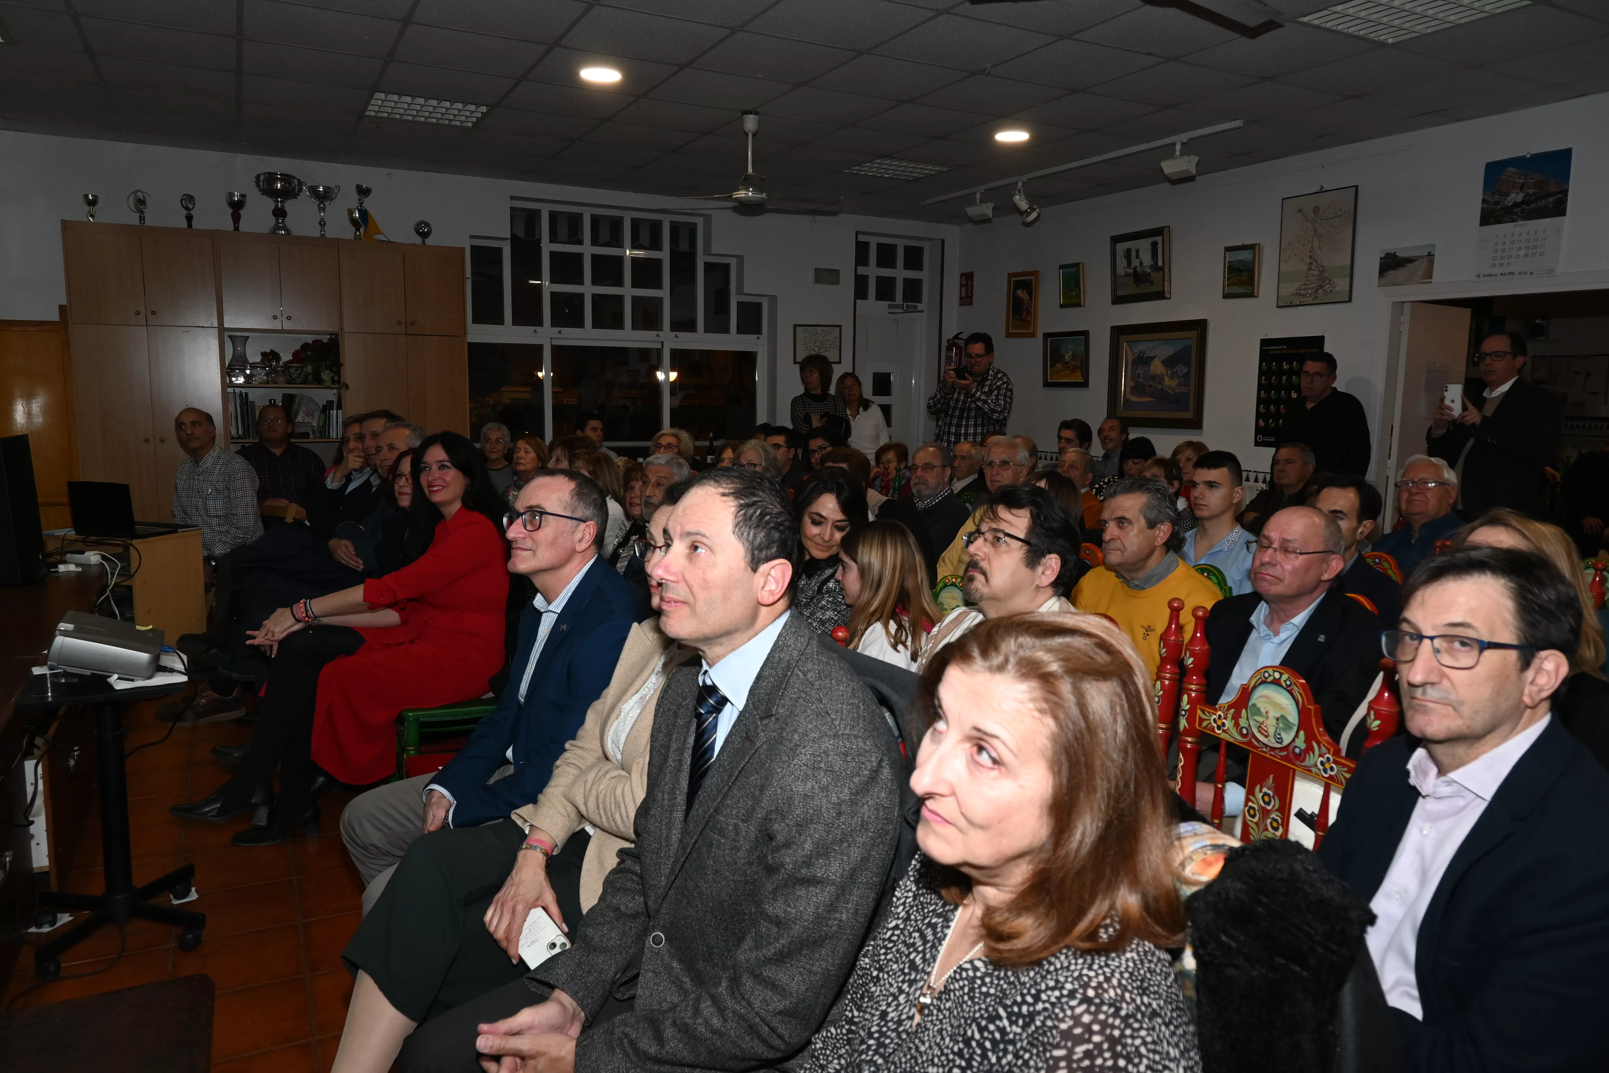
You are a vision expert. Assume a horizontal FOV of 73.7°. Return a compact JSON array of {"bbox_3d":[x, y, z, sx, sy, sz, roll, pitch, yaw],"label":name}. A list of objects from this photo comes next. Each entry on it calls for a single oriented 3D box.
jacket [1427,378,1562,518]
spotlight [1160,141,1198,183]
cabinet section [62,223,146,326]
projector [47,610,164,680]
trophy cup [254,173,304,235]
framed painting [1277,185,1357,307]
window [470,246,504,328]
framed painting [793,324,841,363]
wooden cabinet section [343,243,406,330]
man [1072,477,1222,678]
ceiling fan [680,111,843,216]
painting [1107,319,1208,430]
[{"bbox_3d":[3.302,-0.382,5.131,0.430,0.750,0.550,-2,9,-21],"label":"jacket"},{"bbox_3d":[2.129,-2.130,6.096,0.140,0.215,0.170,-3,9,-27],"label":"spotlight"},{"bbox_3d":[-4.172,-1.559,6.448,0.380,0.578,0.420,-3,9,-28],"label":"cabinet section"},{"bbox_3d":[-1.772,0.281,2.732,0.220,0.083,0.275,14,1,-28],"label":"projector"},{"bbox_3d":[-3.355,-2.108,6.863,0.280,0.420,0.230,-3,9,-28],"label":"trophy cup"},{"bbox_3d":[3.048,-1.711,6.389,0.035,0.660,0.485,-3,9,-27],"label":"framed painting"},{"bbox_3d":[-2.341,-1.851,7.937,0.235,0.570,0.060,-3,9,-28],"label":"window"},{"bbox_3d":[0.116,-1.624,9.089,0.458,0.319,0.030,-3,9,-28],"label":"framed painting"},{"bbox_3d":[-2.955,-1.680,7.317,0.377,0.588,0.420,-3,9,-27],"label":"wooden cabinet section"},{"bbox_3d":[0.778,0.456,2.966,0.800,1.230,0.560,-3,9,-28],"label":"man"},{"bbox_3d":[-0.280,-2.013,5.650,1.060,0.480,1.000,0,8,-5],"label":"ceiling fan"},{"bbox_3d":[2.497,-1.146,7.644,0.060,0.725,0.885,-3,9,-28],"label":"painting"}]

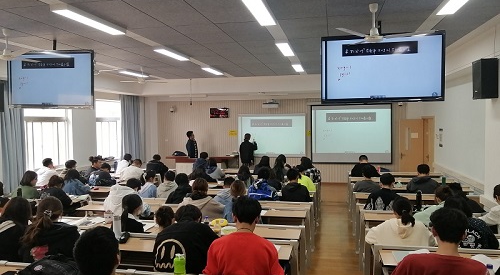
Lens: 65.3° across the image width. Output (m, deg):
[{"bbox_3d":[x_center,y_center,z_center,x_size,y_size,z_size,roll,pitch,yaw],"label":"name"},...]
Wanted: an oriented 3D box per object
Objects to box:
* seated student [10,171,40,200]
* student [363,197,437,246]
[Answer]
[{"bbox_3d":[-3.720,1.154,6.775,0.500,1.239,0.740,0,3,17],"label":"seated student"},{"bbox_3d":[1.457,1.162,3.852,0.620,1.170,0.800,-1,2,12],"label":"student"}]

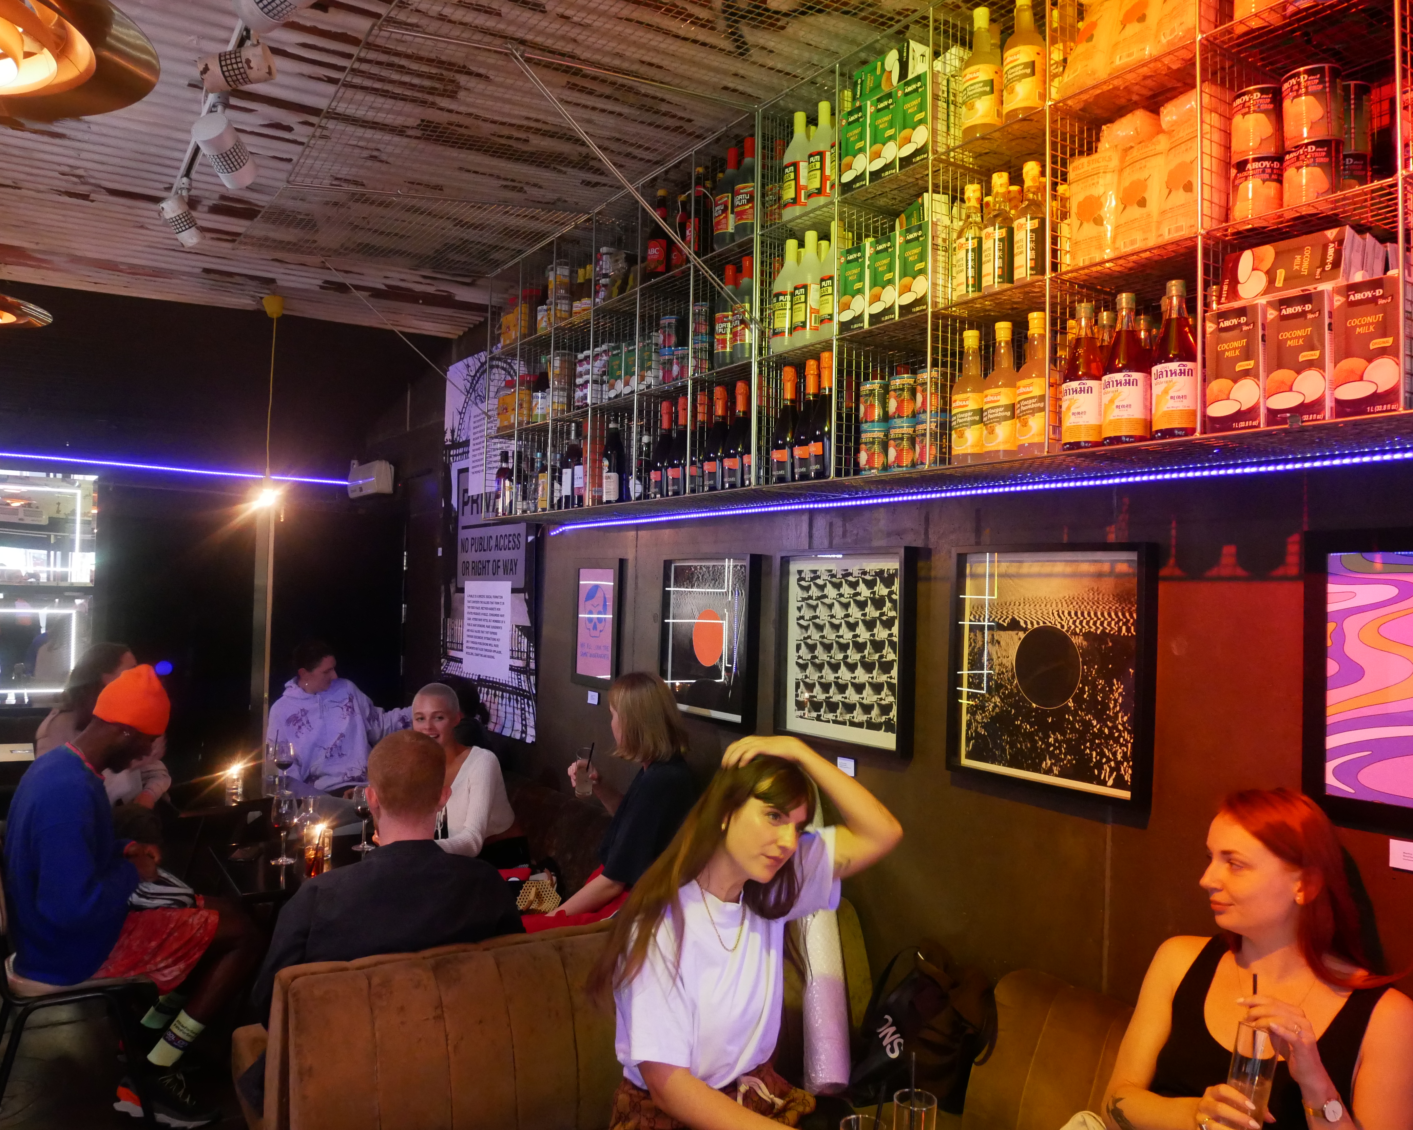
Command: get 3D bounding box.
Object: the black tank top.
[{"bbox_3d":[0.855,0.825,1.580,0.330,0.460,0.230,0,-2,36],"label":"black tank top"}]

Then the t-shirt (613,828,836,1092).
[{"bbox_3d":[0.035,0.673,1.790,0.440,0.420,0.270,2,-2,-34],"label":"t-shirt"}]

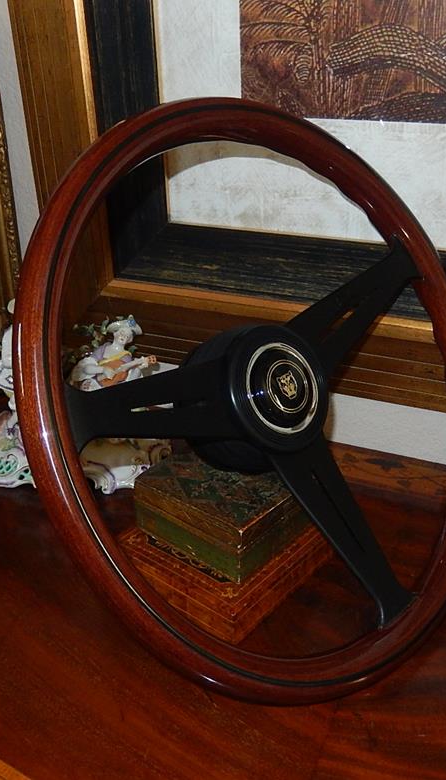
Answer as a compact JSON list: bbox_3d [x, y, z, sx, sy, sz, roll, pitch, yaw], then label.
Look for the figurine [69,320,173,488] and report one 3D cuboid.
[{"bbox_3d":[-0.087,0.006,0.649,0.088,0.155,0.075,-8,30,-10],"label":"figurine"}]

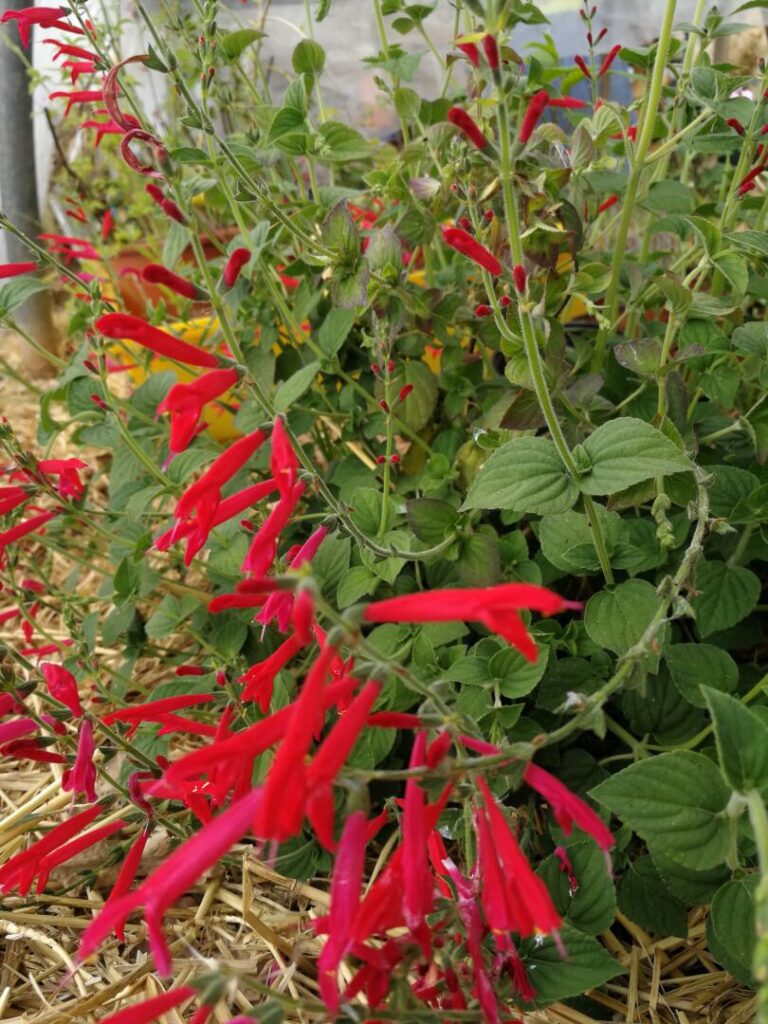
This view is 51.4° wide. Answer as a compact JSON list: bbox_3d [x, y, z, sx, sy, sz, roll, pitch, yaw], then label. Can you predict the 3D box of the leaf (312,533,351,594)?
[{"bbox_3d":[-0.032,0.032,0.490,0.027,0.041,0.009,15,-23,-4],"label":"leaf"}]

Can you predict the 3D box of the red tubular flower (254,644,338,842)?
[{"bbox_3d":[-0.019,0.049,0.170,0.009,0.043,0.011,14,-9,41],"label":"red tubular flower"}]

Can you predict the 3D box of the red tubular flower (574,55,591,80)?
[{"bbox_3d":[0.112,-0.251,0.450,0.004,0.015,0.004,-31,-6,6],"label":"red tubular flower"}]

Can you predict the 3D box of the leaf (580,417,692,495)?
[{"bbox_3d":[0.103,-0.023,0.325,0.045,0.009,0.032,-7,55,-7],"label":"leaf"}]

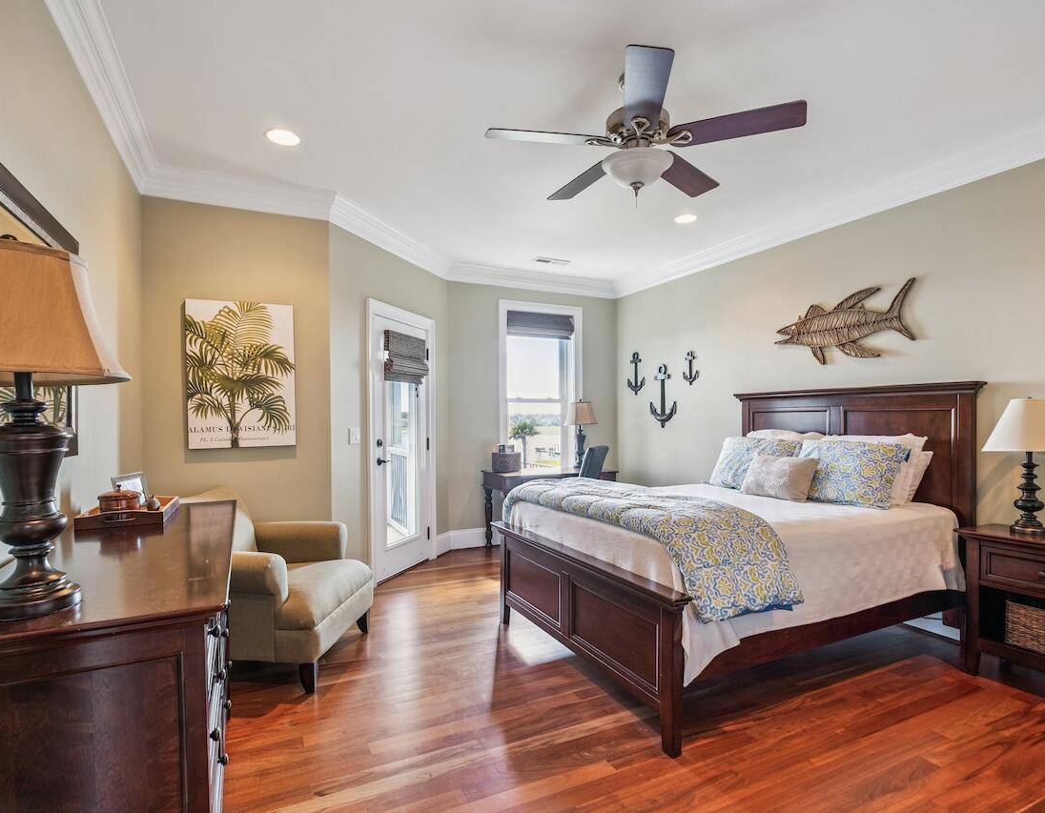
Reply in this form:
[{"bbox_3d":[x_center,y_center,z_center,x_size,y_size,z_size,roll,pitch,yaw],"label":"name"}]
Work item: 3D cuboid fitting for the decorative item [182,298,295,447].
[{"bbox_3d":[-1.750,-0.198,3.404,0.591,0.904,0.040,0,-1,-26],"label":"decorative item"}]

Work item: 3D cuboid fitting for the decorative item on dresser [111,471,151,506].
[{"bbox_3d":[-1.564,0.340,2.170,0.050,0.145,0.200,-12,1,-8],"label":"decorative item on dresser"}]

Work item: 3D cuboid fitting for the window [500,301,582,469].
[{"bbox_3d":[0.200,-0.113,5.708,0.980,1.938,0.120,0,-1,-26],"label":"window"}]

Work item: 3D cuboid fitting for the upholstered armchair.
[{"bbox_3d":[-1.334,0.890,2.886,0.870,0.880,0.740,0,-1,4],"label":"upholstered armchair"}]

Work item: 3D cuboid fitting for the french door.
[{"bbox_3d":[-0.991,0.284,4.541,0.100,2.159,1.001,0,-1,19],"label":"french door"}]

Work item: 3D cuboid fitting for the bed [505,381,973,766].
[{"bbox_3d":[1.174,0.606,3.193,2.181,1.466,1.664,0,-1,-25],"label":"bed"}]

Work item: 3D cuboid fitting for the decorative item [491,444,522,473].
[{"bbox_3d":[-0.148,0.507,5.266,0.195,0.260,0.250,0,-1,-26],"label":"decorative item"}]

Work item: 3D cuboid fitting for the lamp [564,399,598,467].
[{"bbox_3d":[0.603,0.278,5.580,0.350,0.710,0.350,0,-1,0],"label":"lamp"}]

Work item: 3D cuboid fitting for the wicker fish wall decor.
[{"bbox_3d":[2.145,-0.531,3.694,0.070,0.474,0.989,0,-1,-26],"label":"wicker fish wall decor"}]

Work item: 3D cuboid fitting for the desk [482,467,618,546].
[{"bbox_3d":[0.282,1.001,5.351,1.260,0.740,0.540,0,-1,-26],"label":"desk"}]

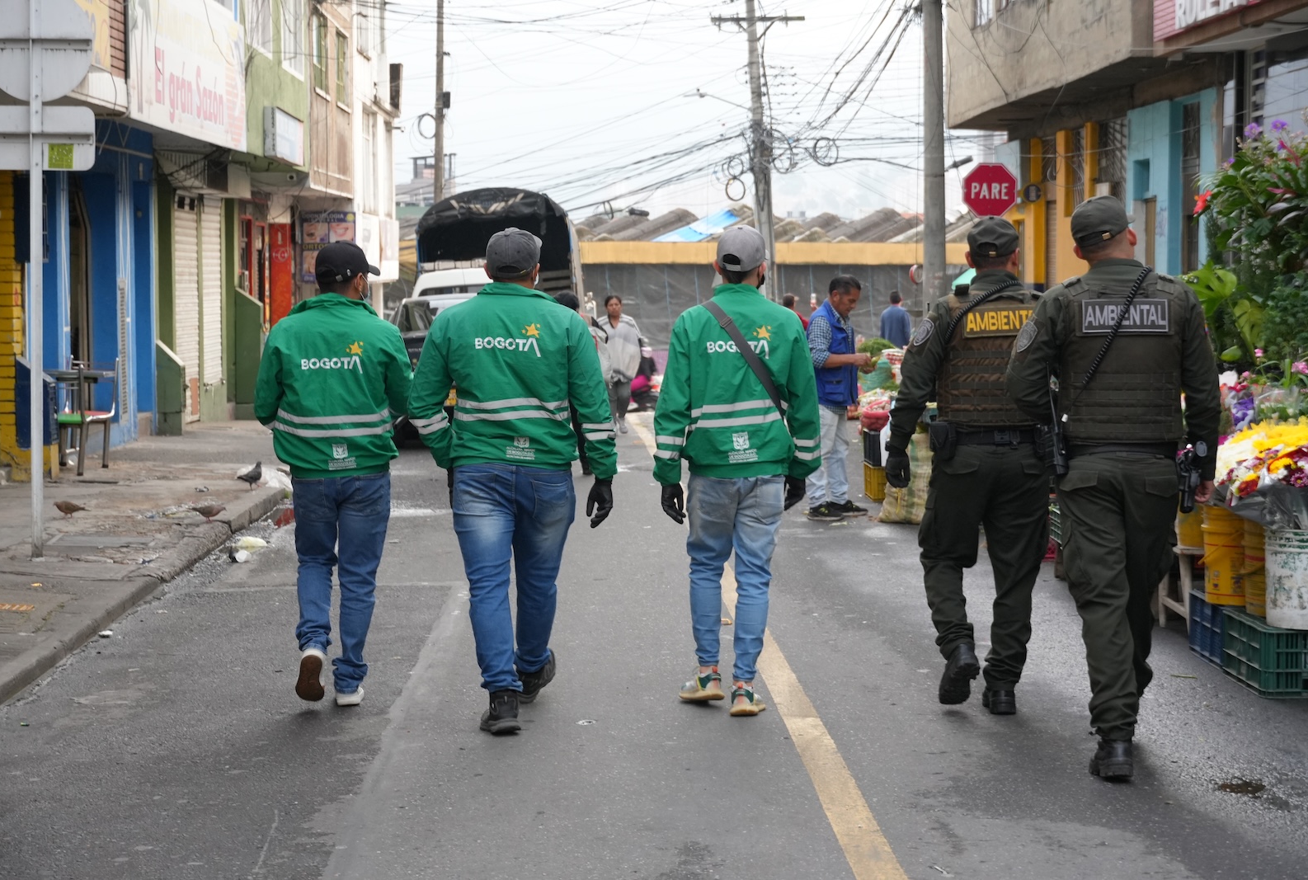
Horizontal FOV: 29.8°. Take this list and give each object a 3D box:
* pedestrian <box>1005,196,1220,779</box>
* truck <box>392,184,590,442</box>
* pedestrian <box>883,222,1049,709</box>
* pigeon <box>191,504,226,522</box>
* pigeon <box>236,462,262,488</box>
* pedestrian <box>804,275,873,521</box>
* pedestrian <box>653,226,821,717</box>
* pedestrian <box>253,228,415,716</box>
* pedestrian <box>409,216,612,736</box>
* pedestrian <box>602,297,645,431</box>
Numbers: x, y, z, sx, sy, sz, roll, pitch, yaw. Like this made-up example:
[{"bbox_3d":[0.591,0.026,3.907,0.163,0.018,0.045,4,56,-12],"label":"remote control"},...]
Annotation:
[{"bbox_3d":[1.461,0.127,7.830,0.620,1.800,0.680,0,3,-1],"label":"pedestrian"},{"bbox_3d":[-2.369,-2.134,37.000,2.250,3.200,7.000,0,3,-1],"label":"truck"},{"bbox_3d":[1.146,0.086,8.880,0.590,1.770,0.620,0,3,-1],"label":"pedestrian"},{"bbox_3d":[-2.808,0.458,15.500,0.240,0.120,0.085,1,3,13],"label":"pigeon"},{"bbox_3d":[-3.015,0.263,18.300,0.250,0.210,0.110,-2,3,-27],"label":"pigeon"},{"bbox_3d":[1.266,-0.303,16.900,0.470,1.690,0.500,1,3,17],"label":"pedestrian"},{"bbox_3d":[0.301,0.095,8.900,0.600,1.750,0.520,0,3,-3],"label":"pedestrian"},{"bbox_3d":[-1.187,0.112,9.050,0.550,1.700,0.550,0,3,2],"label":"pedestrian"},{"bbox_3d":[-0.495,0.122,8.580,0.700,1.730,0.720,0,3,-2],"label":"pedestrian"},{"bbox_3d":[-0.386,-0.868,28.300,0.530,1.600,0.420,0,3,5],"label":"pedestrian"}]

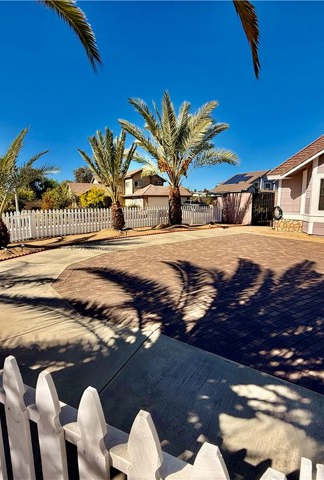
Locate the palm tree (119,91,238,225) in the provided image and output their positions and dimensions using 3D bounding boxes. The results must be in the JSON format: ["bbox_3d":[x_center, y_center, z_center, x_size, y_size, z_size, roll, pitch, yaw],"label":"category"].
[{"bbox_3d":[0.698,-3.911,12.674,5.720,6.360,5.540,0,8,3],"label":"palm tree"}]

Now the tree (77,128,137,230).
[{"bbox_3d":[-2.223,-2.480,10.858,2.440,4.180,2.370,-2,8,-11],"label":"tree"}]

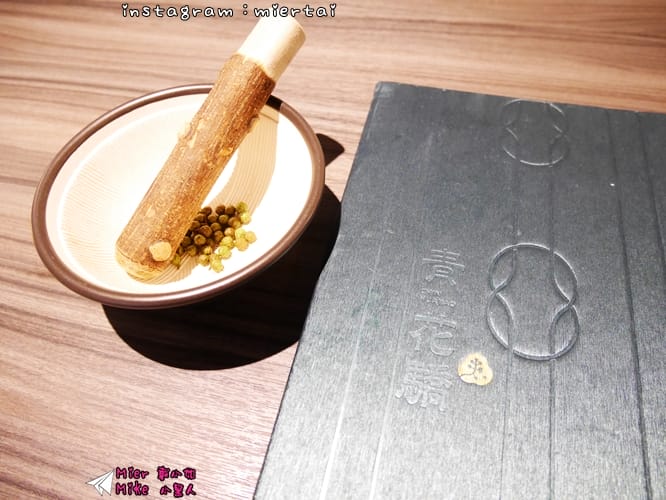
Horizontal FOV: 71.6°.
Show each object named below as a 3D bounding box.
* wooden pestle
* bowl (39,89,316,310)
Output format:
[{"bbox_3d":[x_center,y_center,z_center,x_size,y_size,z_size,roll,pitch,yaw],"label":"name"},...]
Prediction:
[{"bbox_3d":[-0.059,-0.052,0.223,0.025,0.025,0.137,29,82,0],"label":"wooden pestle"},{"bbox_3d":[-0.070,-0.021,0.237,0.134,0.053,0.134,-1,58,2],"label":"bowl"}]

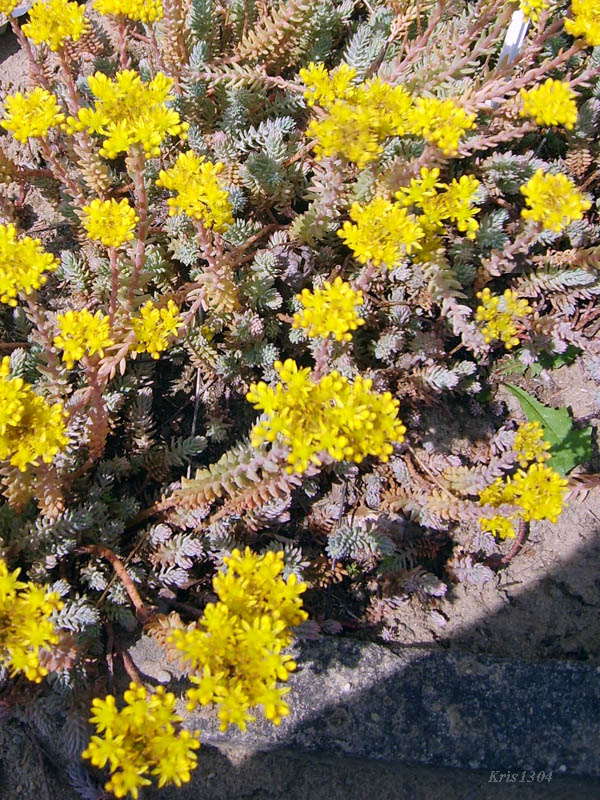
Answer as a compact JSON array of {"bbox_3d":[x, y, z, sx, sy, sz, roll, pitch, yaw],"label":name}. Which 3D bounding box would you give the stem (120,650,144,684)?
[{"bbox_3d":[-0.100,0.158,0.480,0.007,0.007,0.031,-48,36,0],"label":"stem"}]

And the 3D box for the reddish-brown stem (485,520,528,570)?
[{"bbox_3d":[0.141,0.100,0.558,0.014,0.049,0.012,22,33,0],"label":"reddish-brown stem"}]

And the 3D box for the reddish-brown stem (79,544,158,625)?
[{"bbox_3d":[-0.101,0.102,0.452,0.058,0.012,0.017,37,65,21],"label":"reddish-brown stem"}]

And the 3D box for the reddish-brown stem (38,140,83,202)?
[{"bbox_3d":[-0.194,-0.187,0.665,0.010,0.061,0.010,-26,41,0],"label":"reddish-brown stem"}]

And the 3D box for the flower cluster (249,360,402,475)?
[{"bbox_3d":[0.016,0.009,0.475,0.090,0.036,0.058,0,58,0],"label":"flower cluster"}]

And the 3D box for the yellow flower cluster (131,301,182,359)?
[{"bbox_3d":[-0.090,-0.045,0.510,0.030,0.024,0.030,0,58,0],"label":"yellow flower cluster"}]

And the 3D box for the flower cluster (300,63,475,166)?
[{"bbox_3d":[0.065,-0.212,0.600,0.124,0.040,0.068,0,58,0],"label":"flower cluster"}]

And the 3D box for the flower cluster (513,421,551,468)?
[{"bbox_3d":[0.143,0.028,0.500,0.022,0.020,0.024,0,58,0],"label":"flower cluster"}]

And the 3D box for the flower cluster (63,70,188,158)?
[{"bbox_3d":[-0.129,-0.213,0.605,0.090,0.042,0.078,0,58,0],"label":"flower cluster"}]

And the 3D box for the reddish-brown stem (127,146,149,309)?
[{"bbox_3d":[-0.132,-0.134,0.645,0.011,0.134,0.011,10,31,0],"label":"reddish-brown stem"}]

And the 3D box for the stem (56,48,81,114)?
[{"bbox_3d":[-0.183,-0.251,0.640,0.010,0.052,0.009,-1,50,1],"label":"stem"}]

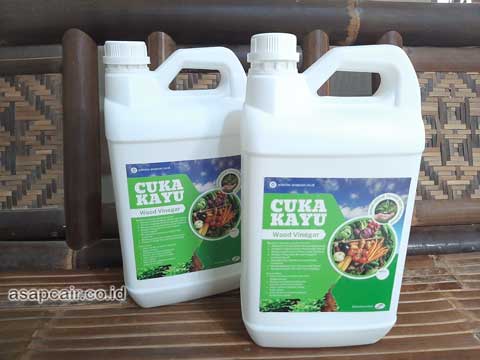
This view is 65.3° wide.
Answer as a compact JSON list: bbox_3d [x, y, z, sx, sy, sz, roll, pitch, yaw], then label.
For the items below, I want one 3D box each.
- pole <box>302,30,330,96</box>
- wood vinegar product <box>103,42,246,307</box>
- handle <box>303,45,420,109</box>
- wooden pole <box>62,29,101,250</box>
[{"bbox_3d":[0.139,-0.080,0.645,0.042,0.343,0.042,-1,-4,0],"label":"pole"},{"bbox_3d":[-0.070,-0.009,0.501,0.188,0.334,0.110,-6,20,-17],"label":"wood vinegar product"},{"bbox_3d":[0.121,-0.102,0.377,0.119,0.062,0.042,0,19,0],"label":"handle"},{"bbox_3d":[-0.260,-0.067,0.616,0.057,0.345,0.057,-3,-4,0],"label":"wooden pole"}]

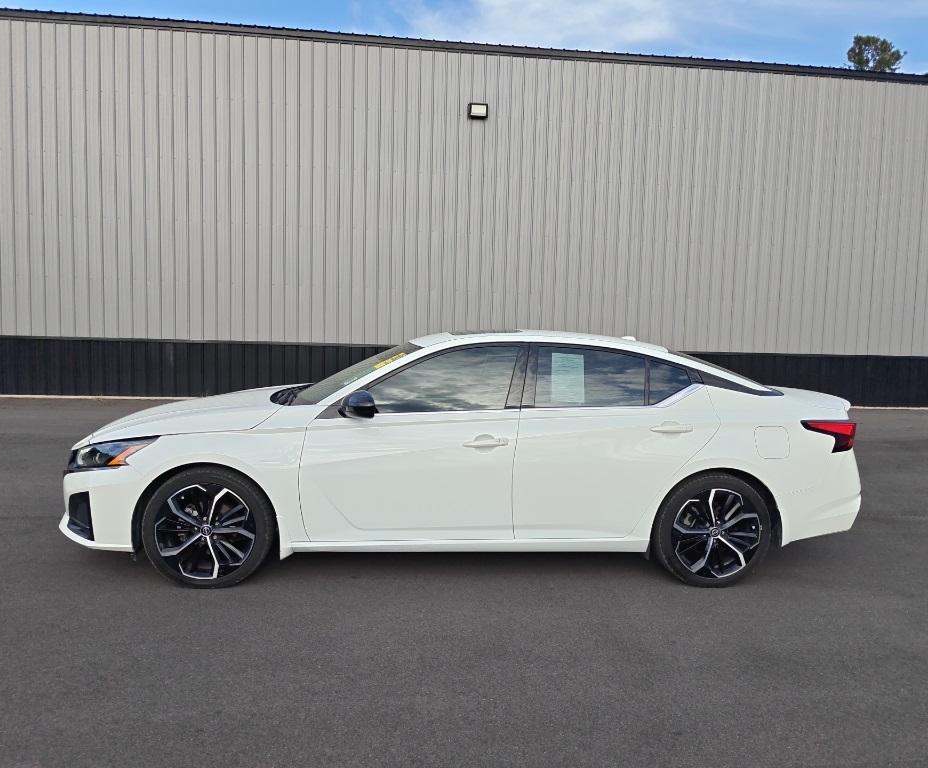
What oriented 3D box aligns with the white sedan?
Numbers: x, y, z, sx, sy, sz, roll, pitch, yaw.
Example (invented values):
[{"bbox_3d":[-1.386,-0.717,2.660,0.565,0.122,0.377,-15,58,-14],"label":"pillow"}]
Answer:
[{"bbox_3d":[0.034,0.352,4.618,4.900,1.440,1.890,1,4,-4],"label":"white sedan"}]

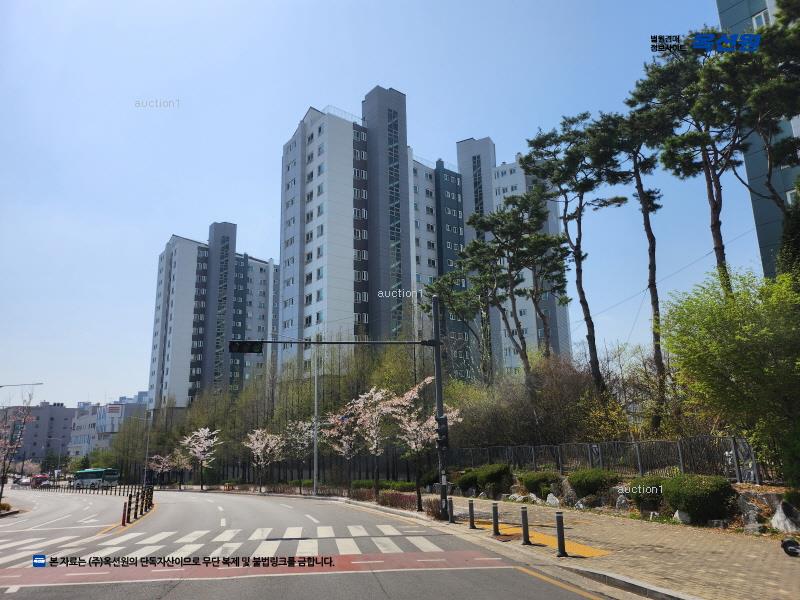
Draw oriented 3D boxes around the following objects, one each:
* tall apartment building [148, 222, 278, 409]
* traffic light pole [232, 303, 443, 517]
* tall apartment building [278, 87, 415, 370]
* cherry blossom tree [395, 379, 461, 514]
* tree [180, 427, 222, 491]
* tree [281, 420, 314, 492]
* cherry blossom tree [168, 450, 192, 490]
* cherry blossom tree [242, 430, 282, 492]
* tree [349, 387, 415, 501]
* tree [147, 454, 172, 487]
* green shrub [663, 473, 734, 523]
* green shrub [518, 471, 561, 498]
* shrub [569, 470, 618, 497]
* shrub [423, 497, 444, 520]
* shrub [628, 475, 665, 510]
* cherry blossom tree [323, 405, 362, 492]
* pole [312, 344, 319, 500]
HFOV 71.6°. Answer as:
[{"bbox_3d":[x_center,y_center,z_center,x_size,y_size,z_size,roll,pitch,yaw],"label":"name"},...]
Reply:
[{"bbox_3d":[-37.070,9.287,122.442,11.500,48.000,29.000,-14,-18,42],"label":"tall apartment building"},{"bbox_3d":[-1.962,3.500,18.414,7.350,7.456,0.600,1,-13,-9],"label":"traffic light pole"},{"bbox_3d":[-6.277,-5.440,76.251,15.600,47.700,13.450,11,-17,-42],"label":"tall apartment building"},{"bbox_3d":[1.249,6.433,25.188,2.900,5.894,2.900,-2,-13,0],"label":"cherry blossom tree"},{"bbox_3d":[-17.413,13.988,49.105,3.672,5.440,3.500,3,-14,-19],"label":"tree"},{"bbox_3d":[-6.729,10.472,37.028,2.237,4.747,2.300,1,-13,-10],"label":"tree"},{"bbox_3d":[-21.409,16.577,54.431,2.434,3.878,2.400,4,-14,-20],"label":"cherry blossom tree"},{"bbox_3d":[-12.306,14.327,49.643,3.500,5.510,3.300,-2,-13,0],"label":"cherry blossom tree"},{"bbox_3d":[-1.093,8.279,32.762,3.600,6.527,3.500,-2,-13,0],"label":"tree"},{"bbox_3d":[-24.698,17.765,57.382,2.672,3.440,2.700,4,-14,-22],"label":"tree"},{"bbox_3d":[8.137,5.445,15.200,1.829,1.173,1.646,-8,-14,26],"label":"green shrub"},{"bbox_3d":[6.902,9.075,27.443,2.000,1.200,1.700,-2,-13,0],"label":"green shrub"},{"bbox_3d":[6.858,6.481,19.600,1.746,0.930,1.572,-5,-13,18],"label":"shrub"},{"bbox_3d":[1.262,7.854,20.900,0.850,0.820,1.000,-2,-13,0],"label":"shrub"},{"bbox_3d":[7.426,5.772,16.600,1.102,0.988,1.102,-7,-14,22],"label":"shrub"},{"bbox_3d":[-3.365,8.883,33.080,2.461,5.216,2.600,0,-13,-6],"label":"cherry blossom tree"},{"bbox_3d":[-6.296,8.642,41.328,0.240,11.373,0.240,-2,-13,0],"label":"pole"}]

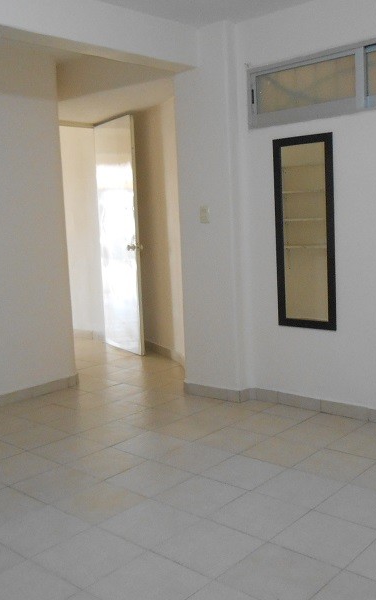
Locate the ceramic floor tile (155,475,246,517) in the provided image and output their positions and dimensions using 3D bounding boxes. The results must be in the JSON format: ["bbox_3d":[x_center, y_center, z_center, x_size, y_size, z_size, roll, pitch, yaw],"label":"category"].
[{"bbox_3d":[0.053,0.857,2.646,0.306,0.010,0.306,4,9,41],"label":"ceramic floor tile"}]

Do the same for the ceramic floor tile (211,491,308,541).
[{"bbox_3d":[0.285,0.860,2.402,0.302,0.010,0.302,4,9,41],"label":"ceramic floor tile"}]

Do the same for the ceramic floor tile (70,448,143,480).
[{"bbox_3d":[-0.410,0.838,3.083,0.313,0.010,0.313,3,9,42],"label":"ceramic floor tile"}]

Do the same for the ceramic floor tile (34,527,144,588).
[{"bbox_3d":[-0.355,0.912,2.147,0.304,0.009,0.304,3,9,42],"label":"ceramic floor tile"}]

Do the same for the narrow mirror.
[{"bbox_3d":[0.716,-0.401,3.661,0.406,1.156,0.025,3,9,42],"label":"narrow mirror"}]

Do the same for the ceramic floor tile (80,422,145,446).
[{"bbox_3d":[-0.428,0.767,3.435,0.304,0.009,0.304,3,9,42],"label":"ceramic floor tile"}]

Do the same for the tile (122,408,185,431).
[{"bbox_3d":[-0.230,0.739,3.723,0.306,0.010,0.306,4,9,41],"label":"tile"}]

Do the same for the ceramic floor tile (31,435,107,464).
[{"bbox_3d":[-0.650,0.824,3.295,0.313,0.010,0.313,3,9,42],"label":"ceramic floor tile"}]

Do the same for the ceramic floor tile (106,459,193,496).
[{"bbox_3d":[-0.177,0.833,2.793,0.302,0.010,0.302,4,9,41],"label":"ceramic floor tile"}]

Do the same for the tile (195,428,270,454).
[{"bbox_3d":[0.231,0.757,3.253,0.304,0.009,0.304,3,9,42],"label":"tile"}]

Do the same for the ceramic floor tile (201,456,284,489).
[{"bbox_3d":[0.264,0.809,2.825,0.302,0.010,0.302,4,9,41],"label":"ceramic floor tile"}]

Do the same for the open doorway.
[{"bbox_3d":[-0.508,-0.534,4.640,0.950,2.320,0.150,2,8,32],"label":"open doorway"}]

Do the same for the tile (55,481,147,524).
[{"bbox_3d":[-0.385,0.879,2.620,0.306,0.010,0.306,4,9,41],"label":"tile"}]

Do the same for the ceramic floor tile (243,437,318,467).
[{"bbox_3d":[0.486,0.793,3.127,0.313,0.010,0.313,3,9,42],"label":"ceramic floor tile"}]

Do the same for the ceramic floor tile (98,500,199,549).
[{"bbox_3d":[-0.149,0.902,2.434,0.313,0.010,0.313,3,9,42],"label":"ceramic floor tile"}]

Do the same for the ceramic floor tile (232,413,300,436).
[{"bbox_3d":[0.441,0.731,3.543,0.306,0.010,0.306,4,9,41],"label":"ceramic floor tile"}]

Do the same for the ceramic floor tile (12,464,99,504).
[{"bbox_3d":[-0.617,0.864,2.826,0.306,0.010,0.306,4,9,41],"label":"ceramic floor tile"}]

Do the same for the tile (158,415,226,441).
[{"bbox_3d":[0.004,0.744,3.450,0.302,0.010,0.302,4,9,41],"label":"tile"}]

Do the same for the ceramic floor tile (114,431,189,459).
[{"bbox_3d":[-0.197,0.801,3.317,0.313,0.010,0.313,3,9,42],"label":"ceramic floor tile"}]

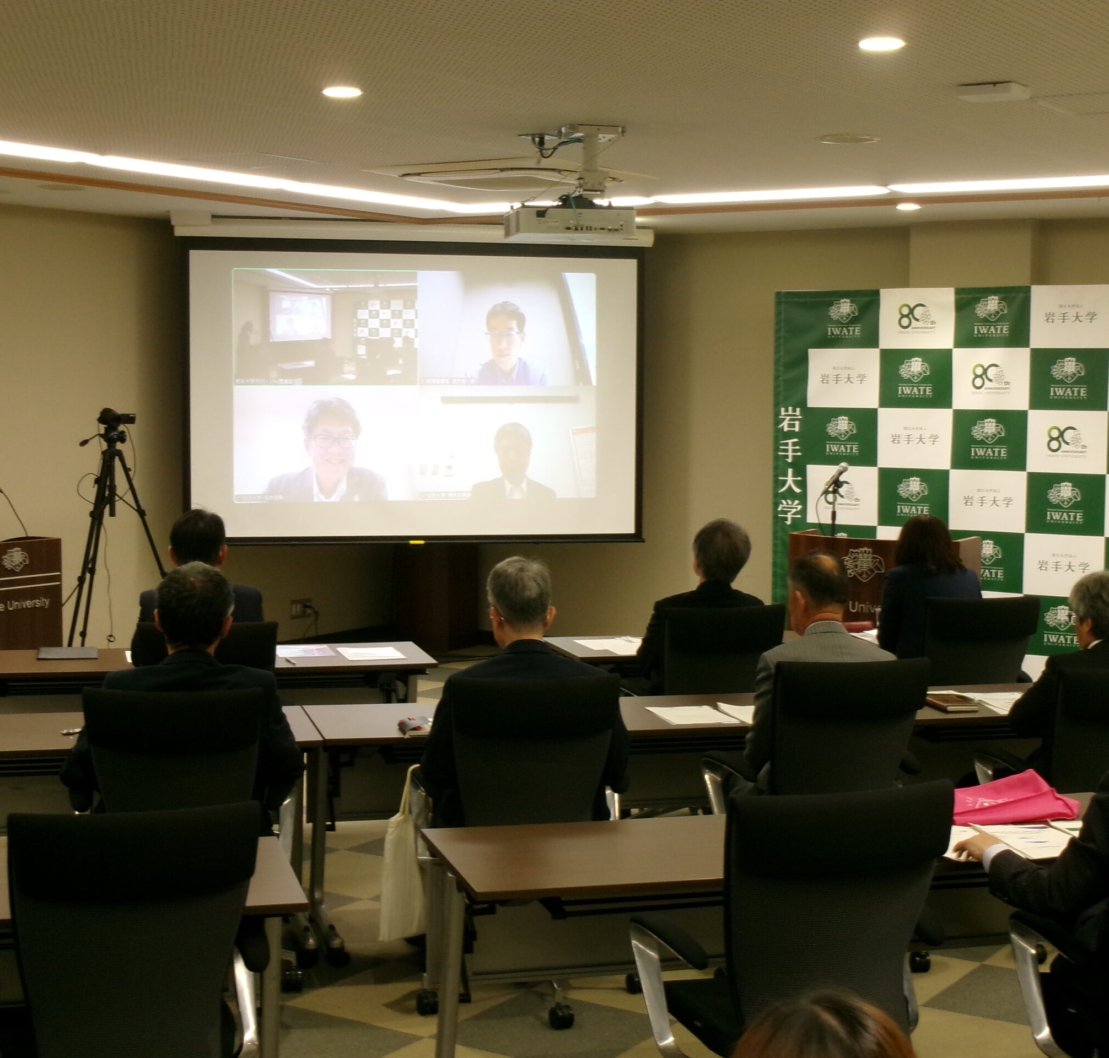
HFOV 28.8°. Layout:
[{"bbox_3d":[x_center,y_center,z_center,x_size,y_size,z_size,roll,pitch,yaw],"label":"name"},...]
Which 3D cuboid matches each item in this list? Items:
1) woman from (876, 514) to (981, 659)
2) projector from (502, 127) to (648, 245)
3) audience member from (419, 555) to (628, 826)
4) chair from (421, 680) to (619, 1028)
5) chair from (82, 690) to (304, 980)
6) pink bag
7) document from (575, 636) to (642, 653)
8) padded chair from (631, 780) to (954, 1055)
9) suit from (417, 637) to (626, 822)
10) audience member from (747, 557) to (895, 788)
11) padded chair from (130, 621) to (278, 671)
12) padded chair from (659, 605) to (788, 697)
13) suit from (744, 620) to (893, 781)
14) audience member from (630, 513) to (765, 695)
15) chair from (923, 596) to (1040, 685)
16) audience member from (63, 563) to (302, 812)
[{"bbox_3d":[1.385,0.571,8.366,0.480,1.260,0.750,-1,4,-16],"label":"woman"},{"bbox_3d":[0.101,-1.259,7.910,0.460,0.410,0.380,0,4,-13],"label":"projector"},{"bbox_3d":[-0.126,0.693,6.255,0.570,1.300,0.750,0,4,-13],"label":"audience member"},{"bbox_3d":[-0.087,0.861,6.196,0.660,0.980,0.660,0,5,-7],"label":"chair"},{"bbox_3d":[-0.991,0.870,5.938,0.620,0.970,0.650,0,4,-8],"label":"chair"},{"bbox_3d":[1.140,0.663,5.504,0.390,0.120,0.260,-1,5,-15],"label":"pink bag"},{"bbox_3d":[0.261,0.460,8.579,0.300,0.010,0.400,0,4,-13],"label":"document"},{"bbox_3d":[0.502,0.997,4.772,0.660,0.980,0.660,-1,6,-17],"label":"padded chair"},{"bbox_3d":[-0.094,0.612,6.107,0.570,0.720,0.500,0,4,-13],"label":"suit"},{"bbox_3d":[0.740,0.686,6.581,0.540,1.270,0.750,-1,5,-15],"label":"audience member"},{"bbox_3d":[-1.191,0.758,7.315,0.620,0.970,0.650,0,4,-13],"label":"padded chair"},{"bbox_3d":[0.499,0.734,7.930,0.620,0.970,0.650,-1,4,-15],"label":"padded chair"},{"bbox_3d":[0.781,0.563,6.449,0.520,0.660,0.500,-1,5,-15],"label":"suit"},{"bbox_3d":[0.524,0.574,8.037,0.540,1.280,0.750,-1,4,-14],"label":"audience member"},{"bbox_3d":[1.425,0.706,8.049,0.660,0.970,0.660,-1,6,-18],"label":"chair"},{"bbox_3d":[-1.026,0.716,6.053,0.640,1.280,0.750,0,5,-7],"label":"audience member"}]

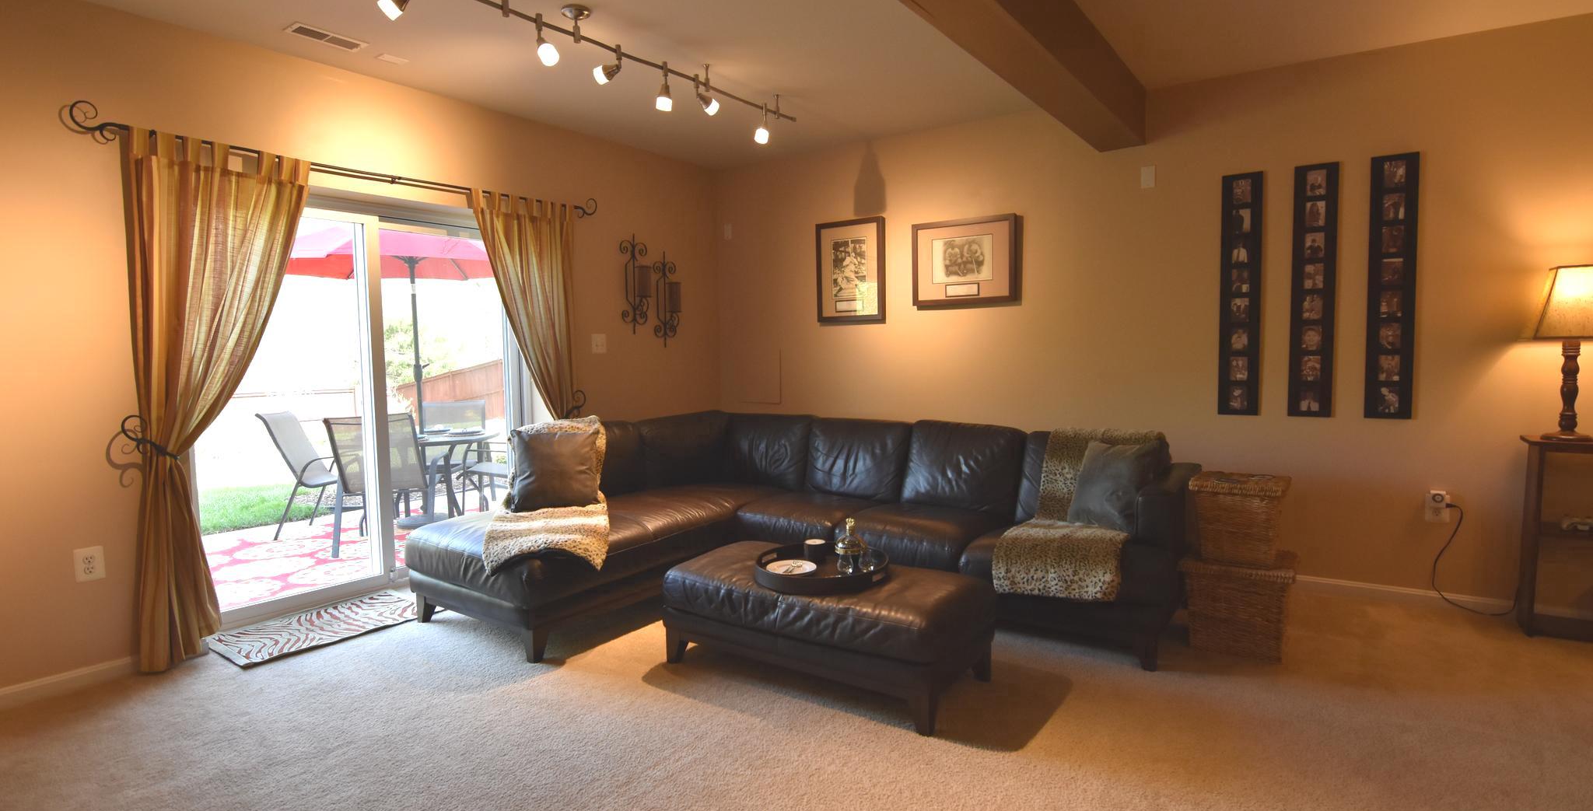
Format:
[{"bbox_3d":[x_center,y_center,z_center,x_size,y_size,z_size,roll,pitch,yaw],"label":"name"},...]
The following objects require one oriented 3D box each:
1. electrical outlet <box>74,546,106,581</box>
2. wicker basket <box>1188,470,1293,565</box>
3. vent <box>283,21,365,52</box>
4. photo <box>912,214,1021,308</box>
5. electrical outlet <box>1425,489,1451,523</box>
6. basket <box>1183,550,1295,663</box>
[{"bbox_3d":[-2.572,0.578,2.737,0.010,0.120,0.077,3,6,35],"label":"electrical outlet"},{"bbox_3d":[1.736,0.439,2.952,0.310,0.295,0.290,3,6,35],"label":"wicker basket"},{"bbox_3d":[-1.888,-1.478,3.028,0.142,0.015,0.275,3,6,35],"label":"vent"},{"bbox_3d":[1.037,-0.888,4.663,0.650,0.515,0.030,1,4,30],"label":"photo"},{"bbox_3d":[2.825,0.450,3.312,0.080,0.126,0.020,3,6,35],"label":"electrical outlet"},{"bbox_3d":[1.730,0.766,2.951,0.375,0.360,0.300,3,6,35],"label":"basket"}]

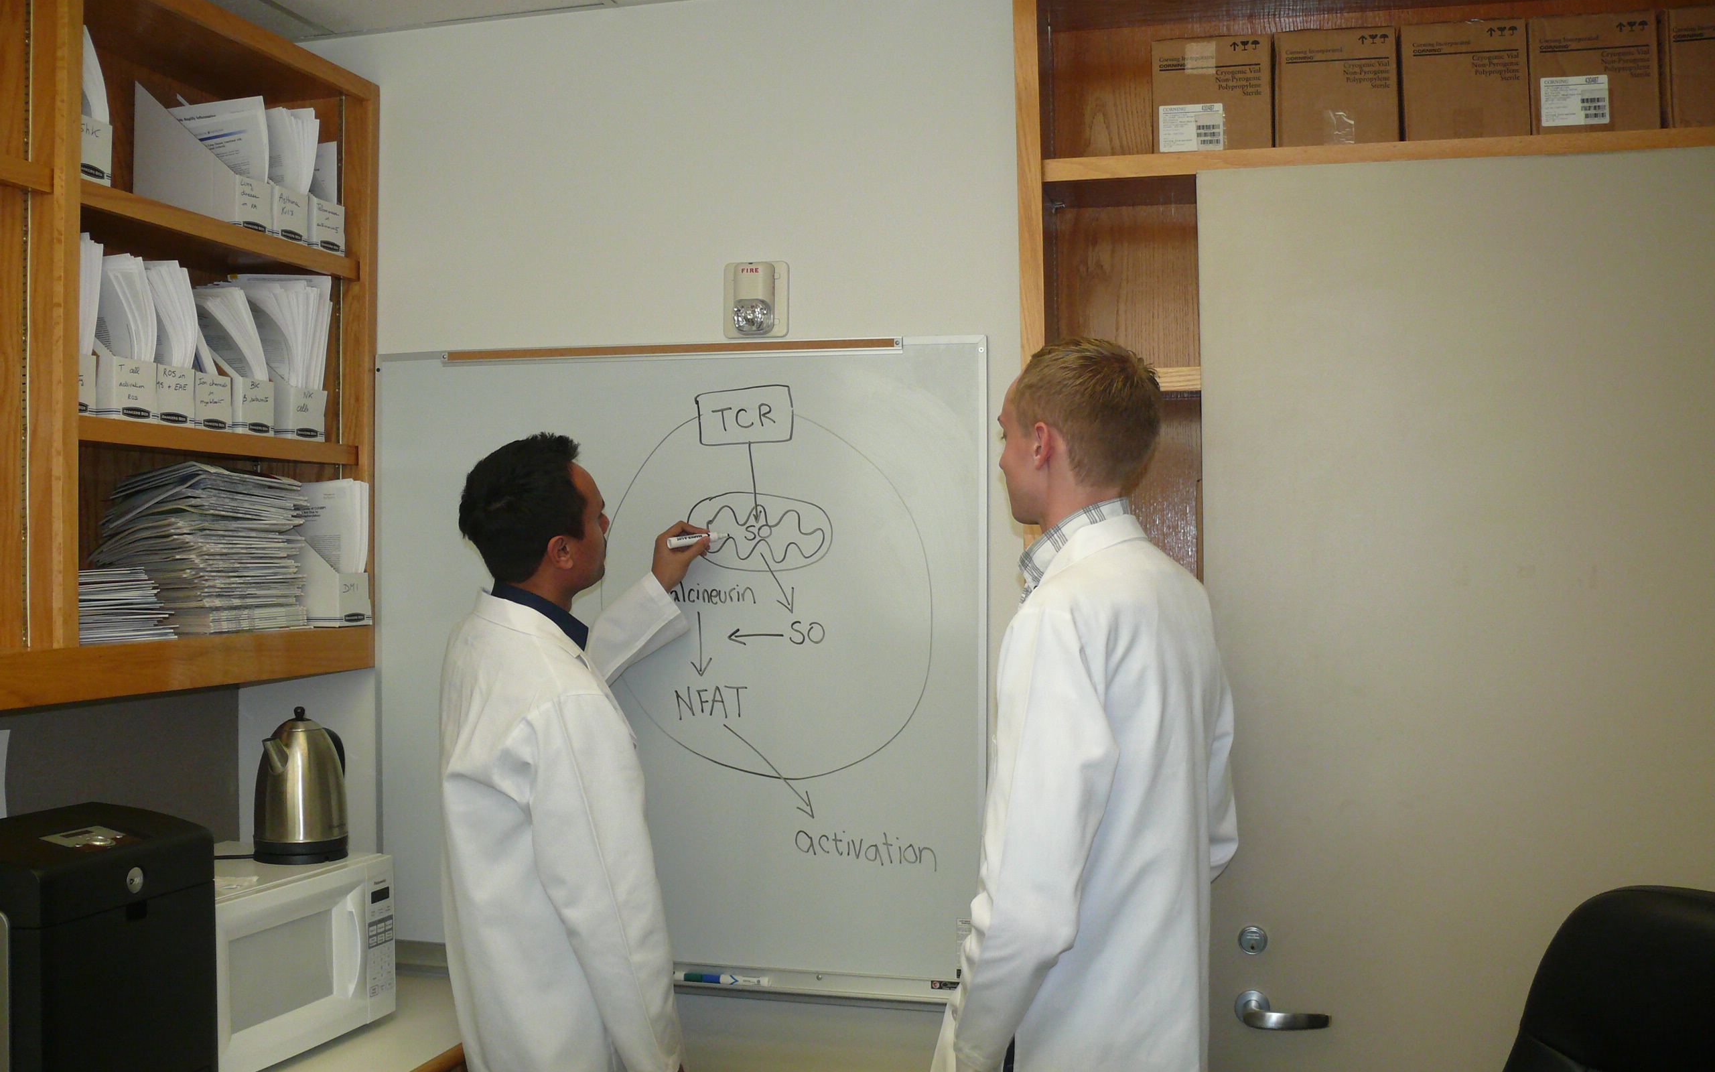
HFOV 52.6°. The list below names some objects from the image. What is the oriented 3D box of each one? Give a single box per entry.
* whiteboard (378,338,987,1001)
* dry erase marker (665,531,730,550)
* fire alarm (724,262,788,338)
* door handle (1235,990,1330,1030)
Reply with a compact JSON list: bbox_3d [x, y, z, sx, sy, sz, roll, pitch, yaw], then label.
[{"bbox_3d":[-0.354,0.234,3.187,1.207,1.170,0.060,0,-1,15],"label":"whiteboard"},{"bbox_3d":[-0.290,0.009,3.150,0.125,0.019,0.019,-9,3,-26],"label":"dry erase marker"},{"bbox_3d":[-0.190,-0.431,3.159,0.124,0.141,0.055,0,-1,15],"label":"fire alarm"},{"bbox_3d":[0.590,0.665,2.411,0.130,0.048,0.064,0,-1,15],"label":"door handle"}]

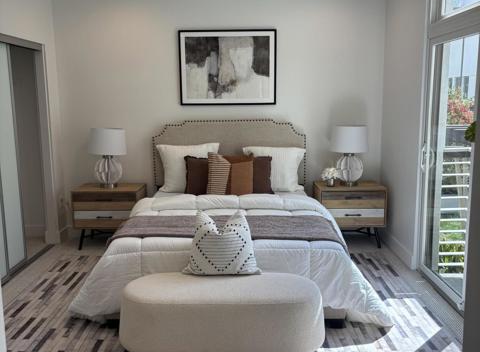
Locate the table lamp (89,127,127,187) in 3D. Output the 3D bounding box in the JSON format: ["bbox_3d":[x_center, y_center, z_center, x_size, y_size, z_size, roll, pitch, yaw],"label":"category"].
[{"bbox_3d":[-1.381,-0.177,5.015,0.392,0.630,0.390,-1,9,0],"label":"table lamp"}]

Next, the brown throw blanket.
[{"bbox_3d":[-0.073,0.438,3.839,1.740,0.200,0.600,-1,9,0],"label":"brown throw blanket"}]

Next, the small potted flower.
[{"bbox_3d":[0.935,0.015,5.000,0.185,0.205,0.180,-1,9,0],"label":"small potted flower"}]

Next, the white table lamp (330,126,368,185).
[{"bbox_3d":[1.136,-0.208,4.992,0.392,0.645,0.390,-1,9,0],"label":"white table lamp"}]

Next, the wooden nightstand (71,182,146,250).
[{"bbox_3d":[-1.375,0.438,5.114,0.665,0.625,0.400,-1,9,0],"label":"wooden nightstand"}]

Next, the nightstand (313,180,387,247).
[{"bbox_3d":[1.159,0.413,5.092,0.665,0.625,0.400,-1,9,0],"label":"nightstand"}]

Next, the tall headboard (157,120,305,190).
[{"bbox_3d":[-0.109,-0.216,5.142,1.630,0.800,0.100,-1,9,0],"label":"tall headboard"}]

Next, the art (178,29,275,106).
[{"bbox_3d":[-0.127,-1.163,5.155,1.029,0.793,0.030,-1,9,1],"label":"art"}]

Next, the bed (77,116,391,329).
[{"bbox_3d":[-0.073,0.219,4.148,2.120,1.335,2.200,-1,9,0],"label":"bed"}]

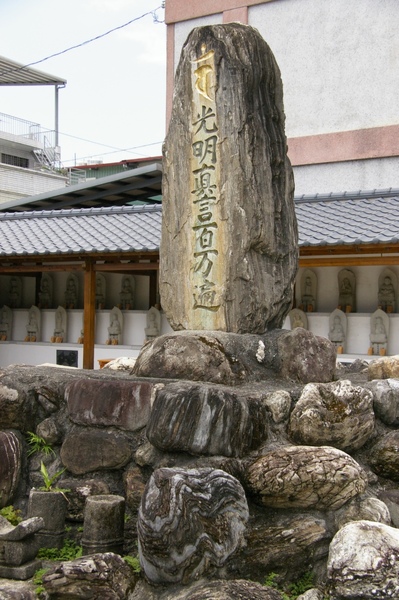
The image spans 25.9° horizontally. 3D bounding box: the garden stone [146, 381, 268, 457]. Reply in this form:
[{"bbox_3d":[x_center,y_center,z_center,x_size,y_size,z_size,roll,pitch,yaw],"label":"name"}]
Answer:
[{"bbox_3d":[0.045,0.664,4.850,0.670,0.420,0.420,0,0,0],"label":"garden stone"}]

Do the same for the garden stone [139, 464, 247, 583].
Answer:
[{"bbox_3d":[-0.036,1.146,4.400,0.560,0.580,0.420,0,0,0],"label":"garden stone"}]

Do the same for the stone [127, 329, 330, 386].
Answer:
[{"bbox_3d":[0.208,0.340,5.300,1.150,0.310,0.700,0,0,22],"label":"stone"}]

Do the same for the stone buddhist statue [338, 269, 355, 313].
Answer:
[{"bbox_3d":[2.085,-0.134,12.200,0.240,0.620,0.170,0,0,29],"label":"stone buddhist statue"}]

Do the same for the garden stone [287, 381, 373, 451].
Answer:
[{"bbox_3d":[0.762,0.667,5.000,0.460,0.390,0.380,0,0,10],"label":"garden stone"}]

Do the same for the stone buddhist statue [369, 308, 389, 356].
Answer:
[{"bbox_3d":[2.514,0.457,12.094,0.250,0.650,0.160,0,0,30],"label":"stone buddhist statue"}]

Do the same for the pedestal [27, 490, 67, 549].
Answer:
[{"bbox_3d":[-0.839,1.204,4.750,0.210,0.300,0.210,0,0,0],"label":"pedestal"}]

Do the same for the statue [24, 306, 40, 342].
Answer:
[{"bbox_3d":[-3.339,0.485,17.366,0.280,0.720,0.170,0,0,31],"label":"statue"}]

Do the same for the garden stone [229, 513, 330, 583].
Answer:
[{"bbox_3d":[0.420,1.315,4.600,0.550,0.380,0.360,0,0,0],"label":"garden stone"}]

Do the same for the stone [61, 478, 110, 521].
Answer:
[{"bbox_3d":[-0.625,1.094,4.750,0.290,0.240,0.240,0,0,0],"label":"stone"}]

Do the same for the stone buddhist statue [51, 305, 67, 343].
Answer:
[{"bbox_3d":[-2.739,0.481,17.001,0.280,0.720,0.170,0,0,31],"label":"stone buddhist statue"}]

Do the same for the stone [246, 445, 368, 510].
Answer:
[{"bbox_3d":[0.599,0.984,4.800,0.640,0.340,0.420,0,0,8],"label":"stone"}]

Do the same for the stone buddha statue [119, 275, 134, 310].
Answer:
[{"bbox_3d":[-1.237,-0.137,14.881,0.250,0.620,0.160,0,0,30],"label":"stone buddha statue"}]

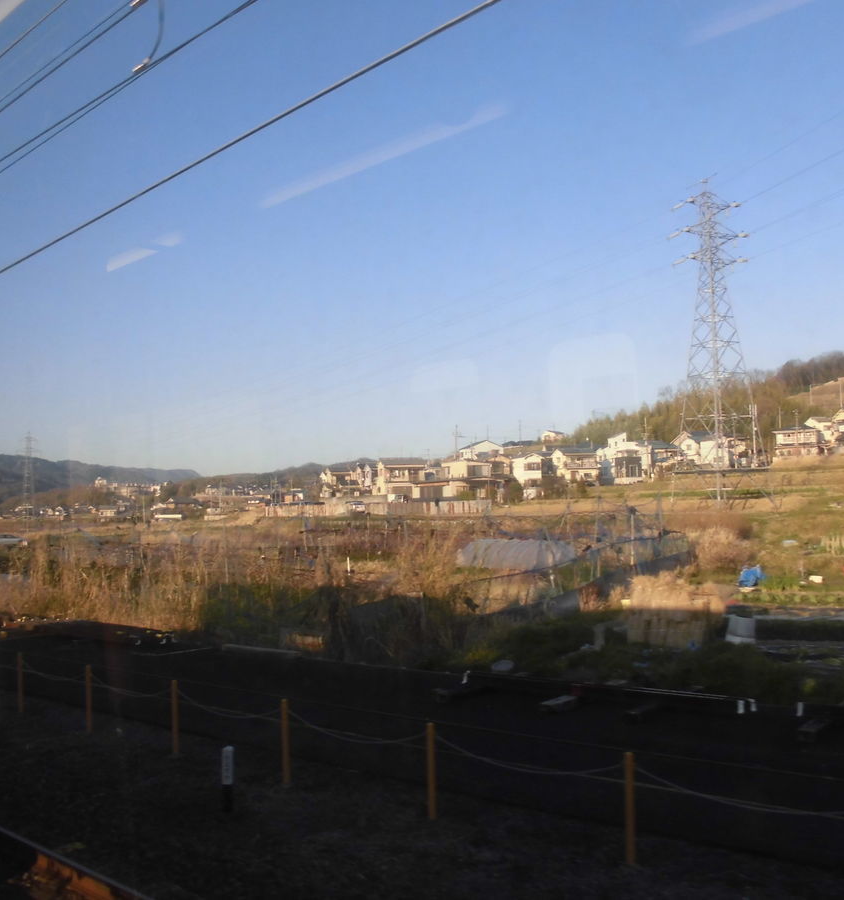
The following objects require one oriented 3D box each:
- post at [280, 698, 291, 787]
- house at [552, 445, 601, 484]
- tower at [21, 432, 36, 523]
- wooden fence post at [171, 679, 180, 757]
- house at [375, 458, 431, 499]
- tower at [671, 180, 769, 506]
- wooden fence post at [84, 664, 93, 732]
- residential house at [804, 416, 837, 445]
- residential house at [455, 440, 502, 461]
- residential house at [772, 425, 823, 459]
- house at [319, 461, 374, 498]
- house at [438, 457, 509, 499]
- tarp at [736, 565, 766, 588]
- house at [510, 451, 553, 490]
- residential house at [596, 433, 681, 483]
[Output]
[{"bbox_3d":[-1.499,3.214,9.900,0.080,0.944,0.080,1,-4,-30],"label":"post"},{"bbox_3d":[31.435,3.070,185.000,8.300,7.444,6.800,-1,-4,-15],"label":"house"},{"bbox_3d":[-130.977,9.932,300.000,6.500,31.629,7.500,-5,-5,45],"label":"tower"},{"bbox_3d":[-2.937,3.194,10.734,0.085,0.870,0.085,1,-4,-40],"label":"wooden fence post"},{"bbox_3d":[-3.686,5.410,166.792,8.300,7.500,7.500,-1,-3,-18],"label":"house"},{"bbox_3d":[35.039,-12.870,108.000,9.000,39.453,9.000,0,-4,-21],"label":"tower"},{"bbox_3d":[-4.450,3.324,12.039,0.085,0.870,0.085,1,-4,-40],"label":"wooden fence post"},{"bbox_3d":[91.926,-3.986,207.000,6.800,6.821,6.000,-1,-4,-15],"label":"residential house"},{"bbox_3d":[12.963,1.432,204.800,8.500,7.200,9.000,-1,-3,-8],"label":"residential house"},{"bbox_3d":[77.290,-1.663,185.811,8.400,6.800,6.500,-3,-3,20],"label":"residential house"},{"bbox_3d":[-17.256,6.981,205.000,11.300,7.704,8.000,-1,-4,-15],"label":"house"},{"bbox_3d":[8.921,4.996,157.000,9.500,6.565,7.500,0,-4,-28],"label":"house"},{"bbox_3d":[12.028,4.632,33.000,0.950,0.820,0.850,-3,-3,15],"label":"tarp"},{"bbox_3d":[20.432,4.202,167.797,6.500,7.300,6.800,-3,-3,20],"label":"house"},{"bbox_3d":[41.653,1.805,174.000,13.400,9.176,9.000,-1,-4,-15],"label":"residential house"}]

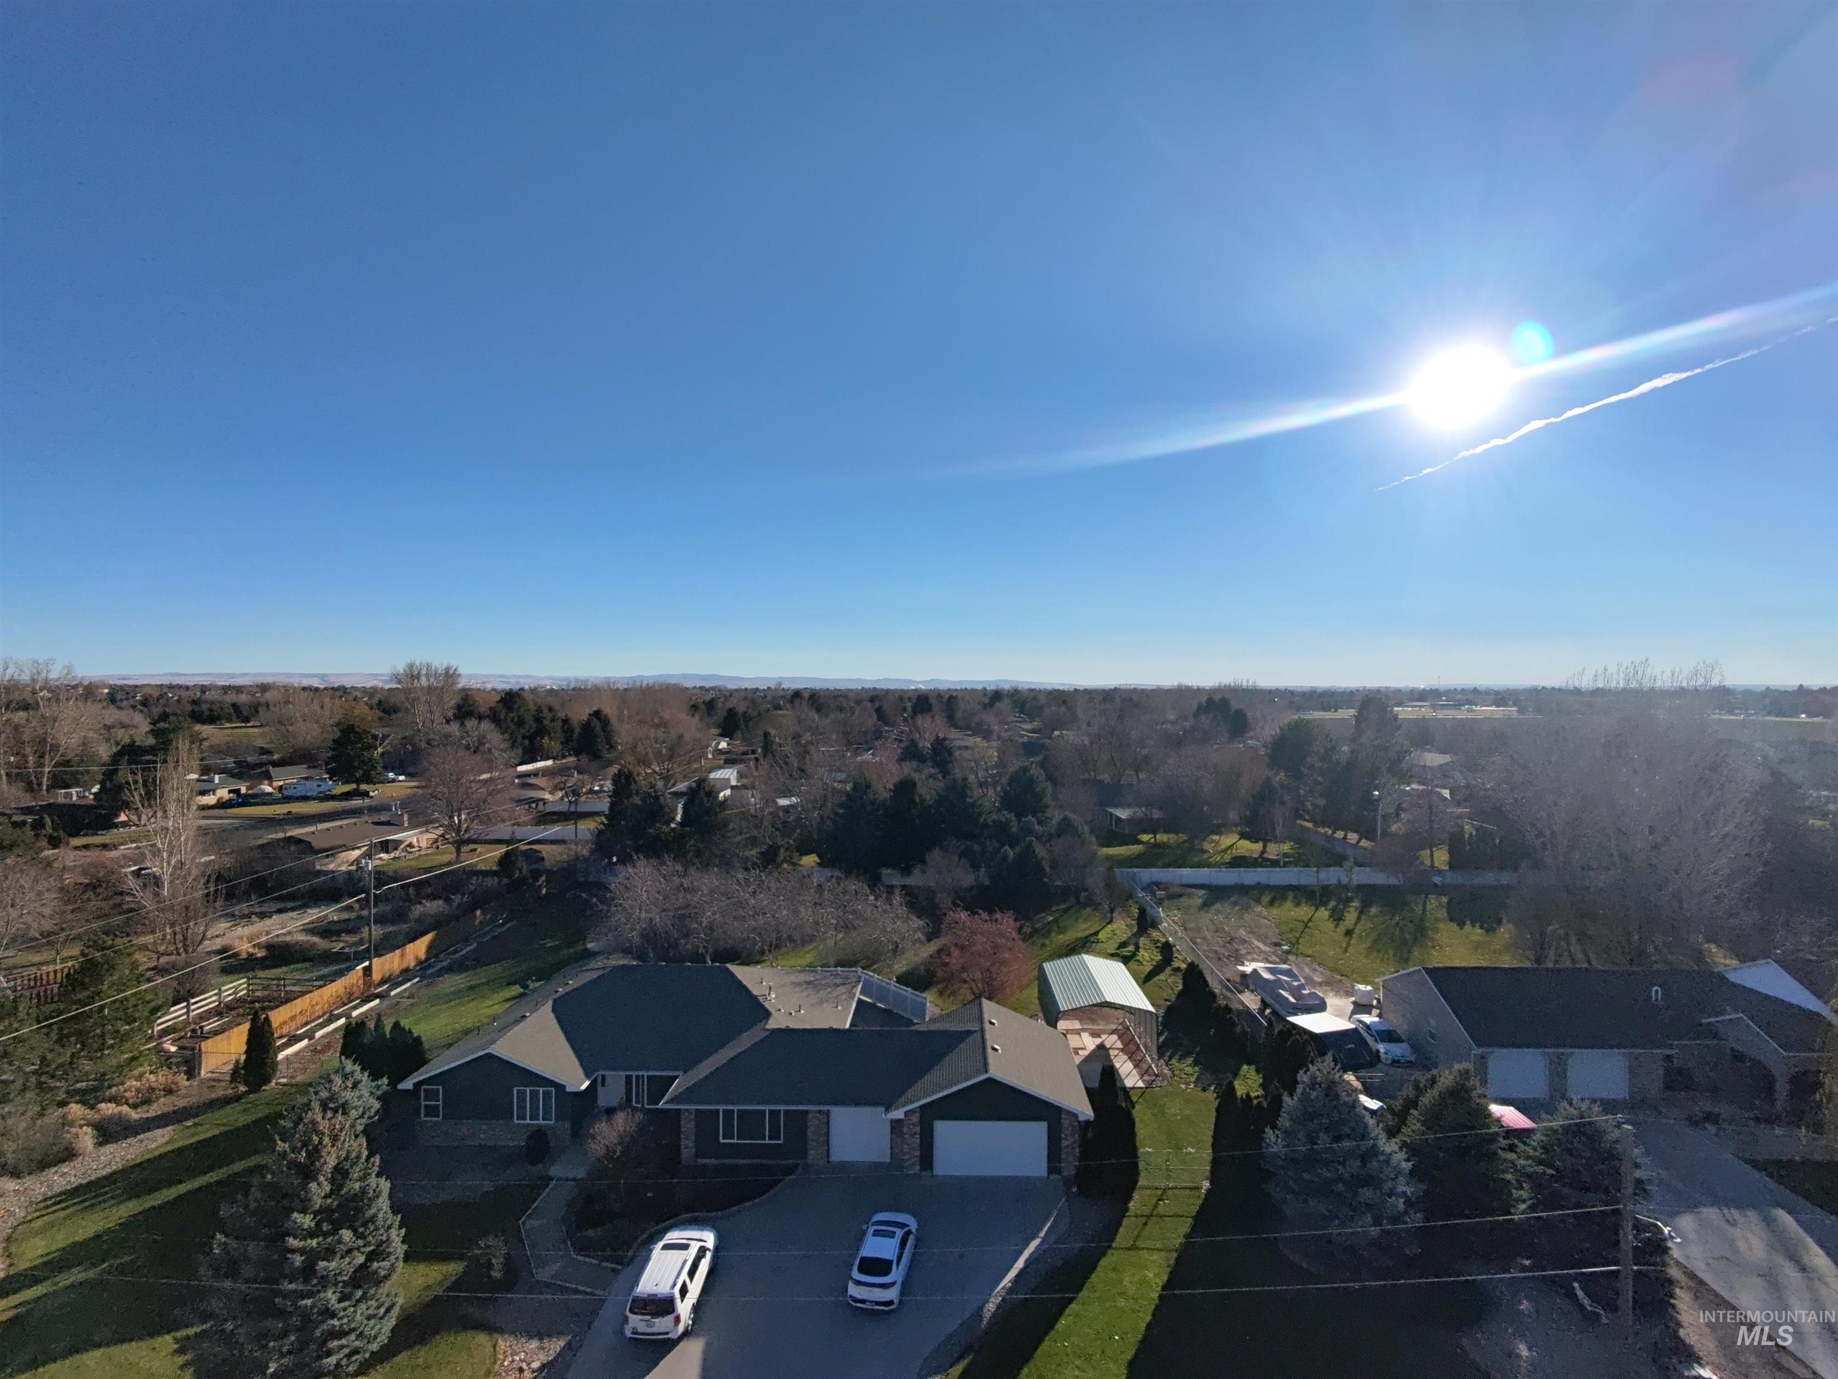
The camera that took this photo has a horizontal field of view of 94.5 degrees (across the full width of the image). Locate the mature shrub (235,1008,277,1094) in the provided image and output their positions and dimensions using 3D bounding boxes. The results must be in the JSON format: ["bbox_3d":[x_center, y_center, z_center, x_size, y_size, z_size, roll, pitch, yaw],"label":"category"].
[{"bbox_3d":[-35.443,19.222,45.385,1.995,4.306,1.796,0,0,0],"label":"mature shrub"}]

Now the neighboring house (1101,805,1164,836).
[{"bbox_3d":[33.014,19.828,128.902,6.800,2.800,9.000,0,0,0],"label":"neighboring house"}]

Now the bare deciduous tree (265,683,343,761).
[{"bbox_3d":[-166.940,10.020,230.000,17.290,22.760,17.290,0,0,0],"label":"bare deciduous tree"}]

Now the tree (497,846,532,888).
[{"bbox_3d":[-44.349,19.007,92.546,3.245,4.380,3.245,0,0,0],"label":"tree"}]

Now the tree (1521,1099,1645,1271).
[{"bbox_3d":[25.900,18.792,33.129,4.147,5.496,4.147,0,0,0],"label":"tree"}]

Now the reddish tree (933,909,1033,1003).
[{"bbox_3d":[4.322,18.160,57.452,6.779,6.507,6.779,0,0,0],"label":"reddish tree"}]

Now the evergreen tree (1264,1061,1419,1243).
[{"bbox_3d":[17.224,18.104,34.600,5.900,5.900,5.900,0,0,0],"label":"evergreen tree"}]

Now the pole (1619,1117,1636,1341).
[{"bbox_3d":[23.480,17.932,28.176,0.311,7.239,0.311,0,0,0],"label":"pole"}]

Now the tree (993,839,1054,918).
[{"bbox_3d":[9.901,17.842,80.790,5.693,7.006,5.693,0,0,0],"label":"tree"}]

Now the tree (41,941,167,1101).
[{"bbox_3d":[-43.762,17.208,45.500,5.300,7.600,5.300,0,0,0],"label":"tree"}]

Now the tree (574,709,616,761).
[{"bbox_3d":[-88.390,13.350,232.000,10.260,16.110,10.260,0,0,0],"label":"tree"}]

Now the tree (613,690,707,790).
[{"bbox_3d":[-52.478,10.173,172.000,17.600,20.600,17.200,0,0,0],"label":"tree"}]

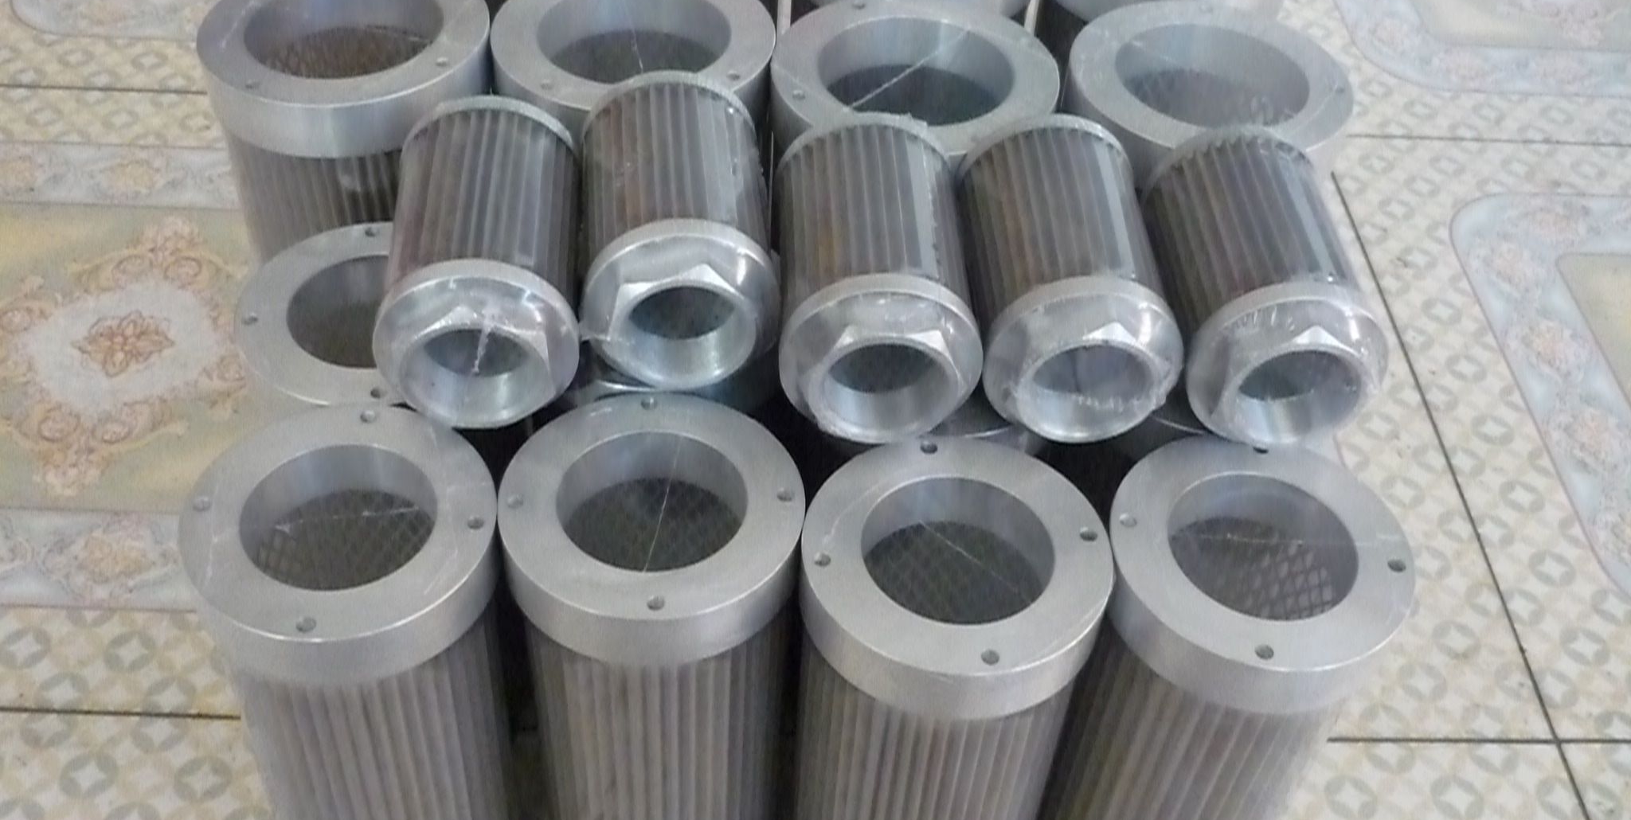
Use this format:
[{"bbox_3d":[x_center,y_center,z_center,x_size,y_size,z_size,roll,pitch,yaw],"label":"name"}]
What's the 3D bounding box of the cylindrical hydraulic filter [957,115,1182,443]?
[{"bbox_3d":[0.093,-0.047,0.576,0.070,0.070,0.114,1,46,-3],"label":"cylindrical hydraulic filter"}]

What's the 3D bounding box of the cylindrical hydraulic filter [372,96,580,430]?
[{"bbox_3d":[-0.119,-0.052,0.565,0.070,0.070,0.114,-2,46,-6],"label":"cylindrical hydraulic filter"}]

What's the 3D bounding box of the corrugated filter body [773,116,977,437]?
[{"bbox_3d":[0.021,-0.046,0.575,0.072,0.072,0.108,0,48,-5],"label":"corrugated filter body"}]

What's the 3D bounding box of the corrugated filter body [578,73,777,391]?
[{"bbox_3d":[-0.051,-0.065,0.581,0.071,0.071,0.109,-2,46,-7],"label":"corrugated filter body"}]

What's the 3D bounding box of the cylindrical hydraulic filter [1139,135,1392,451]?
[{"bbox_3d":[0.166,-0.045,0.580,0.070,0.070,0.114,2,46,-3],"label":"cylindrical hydraulic filter"}]

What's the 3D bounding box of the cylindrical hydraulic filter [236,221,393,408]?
[{"bbox_3d":[-0.175,0.040,0.677,0.105,0.224,0.105,2,45,-3],"label":"cylindrical hydraulic filter"}]

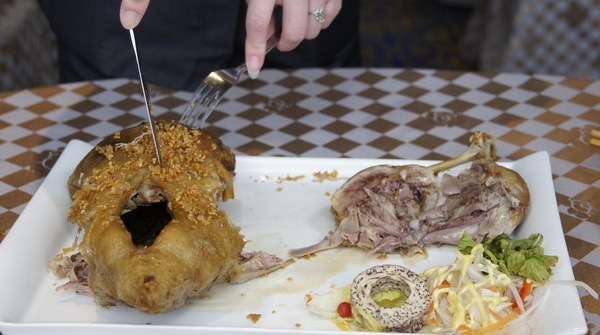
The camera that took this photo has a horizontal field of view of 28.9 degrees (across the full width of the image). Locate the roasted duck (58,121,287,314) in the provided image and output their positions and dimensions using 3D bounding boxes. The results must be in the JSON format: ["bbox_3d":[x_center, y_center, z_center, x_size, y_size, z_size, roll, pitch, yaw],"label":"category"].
[{"bbox_3d":[-0.096,0.027,0.867,0.158,0.072,0.194,-4,27,-5],"label":"roasted duck"}]

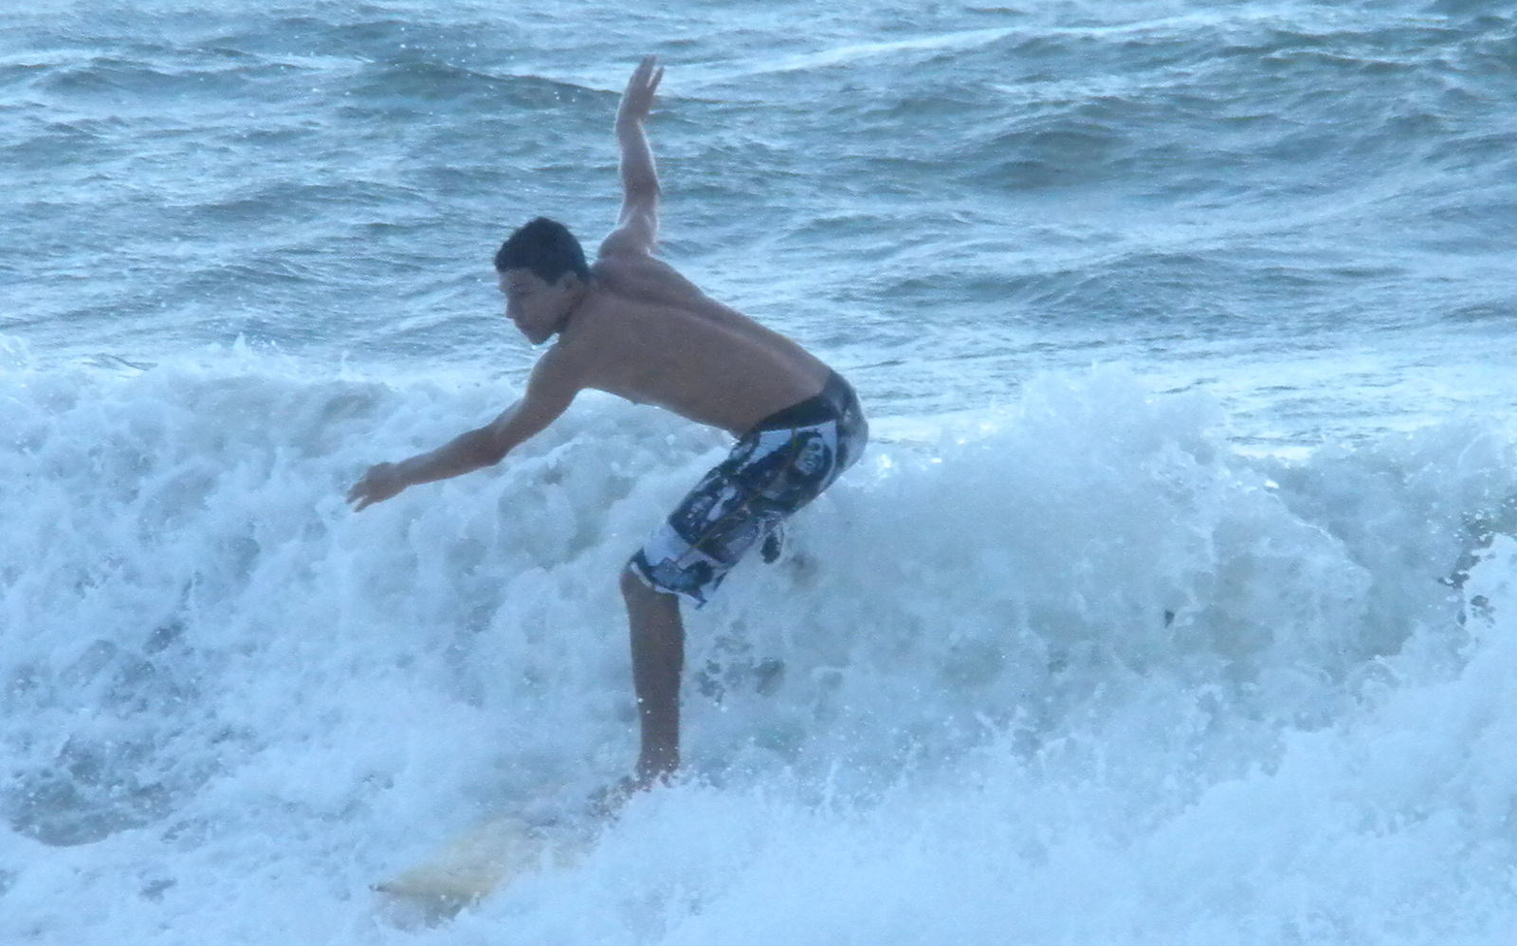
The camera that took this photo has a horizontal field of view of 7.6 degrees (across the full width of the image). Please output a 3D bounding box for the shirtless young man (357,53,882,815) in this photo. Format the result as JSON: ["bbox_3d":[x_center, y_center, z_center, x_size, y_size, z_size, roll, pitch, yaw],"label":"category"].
[{"bbox_3d":[-0.294,-0.065,22.200,0.950,1.380,1.080,2,7,16],"label":"shirtless young man"}]

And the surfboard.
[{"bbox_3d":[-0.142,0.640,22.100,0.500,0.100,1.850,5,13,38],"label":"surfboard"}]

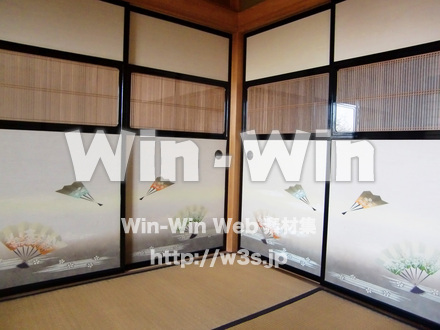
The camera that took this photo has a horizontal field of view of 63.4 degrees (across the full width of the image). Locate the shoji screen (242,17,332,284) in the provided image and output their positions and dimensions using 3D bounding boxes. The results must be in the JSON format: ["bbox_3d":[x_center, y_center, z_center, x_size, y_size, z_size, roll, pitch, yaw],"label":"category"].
[{"bbox_3d":[0.446,-0.137,2.555,0.040,1.752,0.869,-1,4,-37],"label":"shoji screen"}]

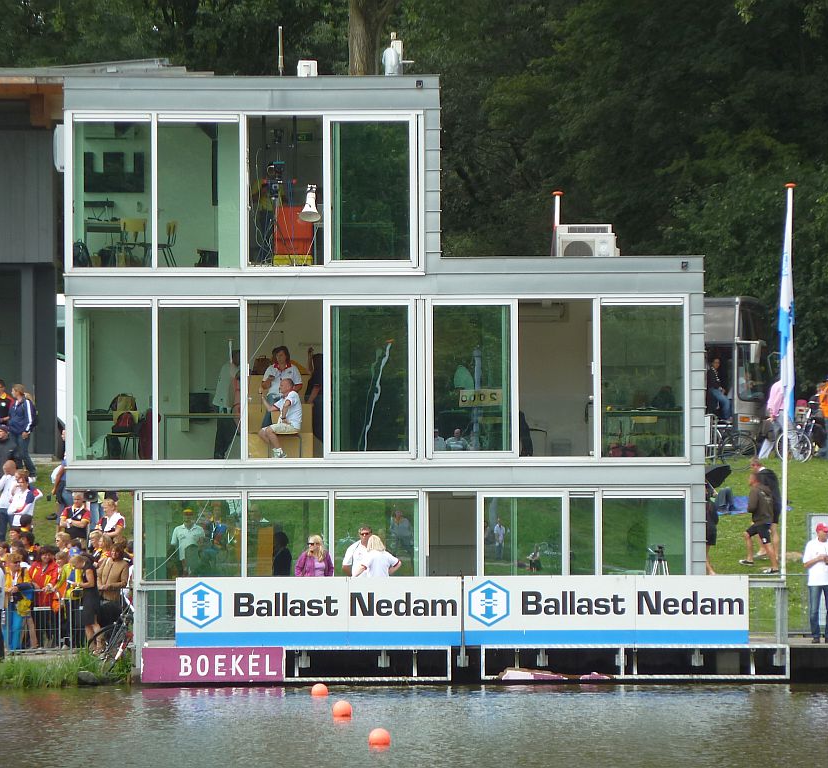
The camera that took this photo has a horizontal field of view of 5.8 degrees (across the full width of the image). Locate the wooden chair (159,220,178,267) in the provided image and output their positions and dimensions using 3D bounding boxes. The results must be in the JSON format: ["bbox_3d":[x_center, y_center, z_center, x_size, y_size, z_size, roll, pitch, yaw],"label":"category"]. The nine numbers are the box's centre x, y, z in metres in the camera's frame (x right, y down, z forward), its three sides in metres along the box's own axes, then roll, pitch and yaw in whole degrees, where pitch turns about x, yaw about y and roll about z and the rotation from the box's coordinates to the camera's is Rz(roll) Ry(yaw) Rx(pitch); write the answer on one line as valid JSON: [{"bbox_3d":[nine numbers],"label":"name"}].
[{"bbox_3d":[-3.782,-2.037,122.700,0.500,0.800,0.420,0,-1,3],"label":"wooden chair"}]

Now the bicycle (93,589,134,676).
[{"bbox_3d":[-4.186,3.667,118.500,0.480,1.020,1.680,13,7,34],"label":"bicycle"}]

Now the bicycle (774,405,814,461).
[{"bbox_3d":[7.807,0.970,159.500,1.720,1.080,0.580,0,-1,-16],"label":"bicycle"}]

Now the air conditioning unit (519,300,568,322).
[{"bbox_3d":[1.883,-1.121,128.000,0.850,0.290,0.210,0,-1,0],"label":"air conditioning unit"}]

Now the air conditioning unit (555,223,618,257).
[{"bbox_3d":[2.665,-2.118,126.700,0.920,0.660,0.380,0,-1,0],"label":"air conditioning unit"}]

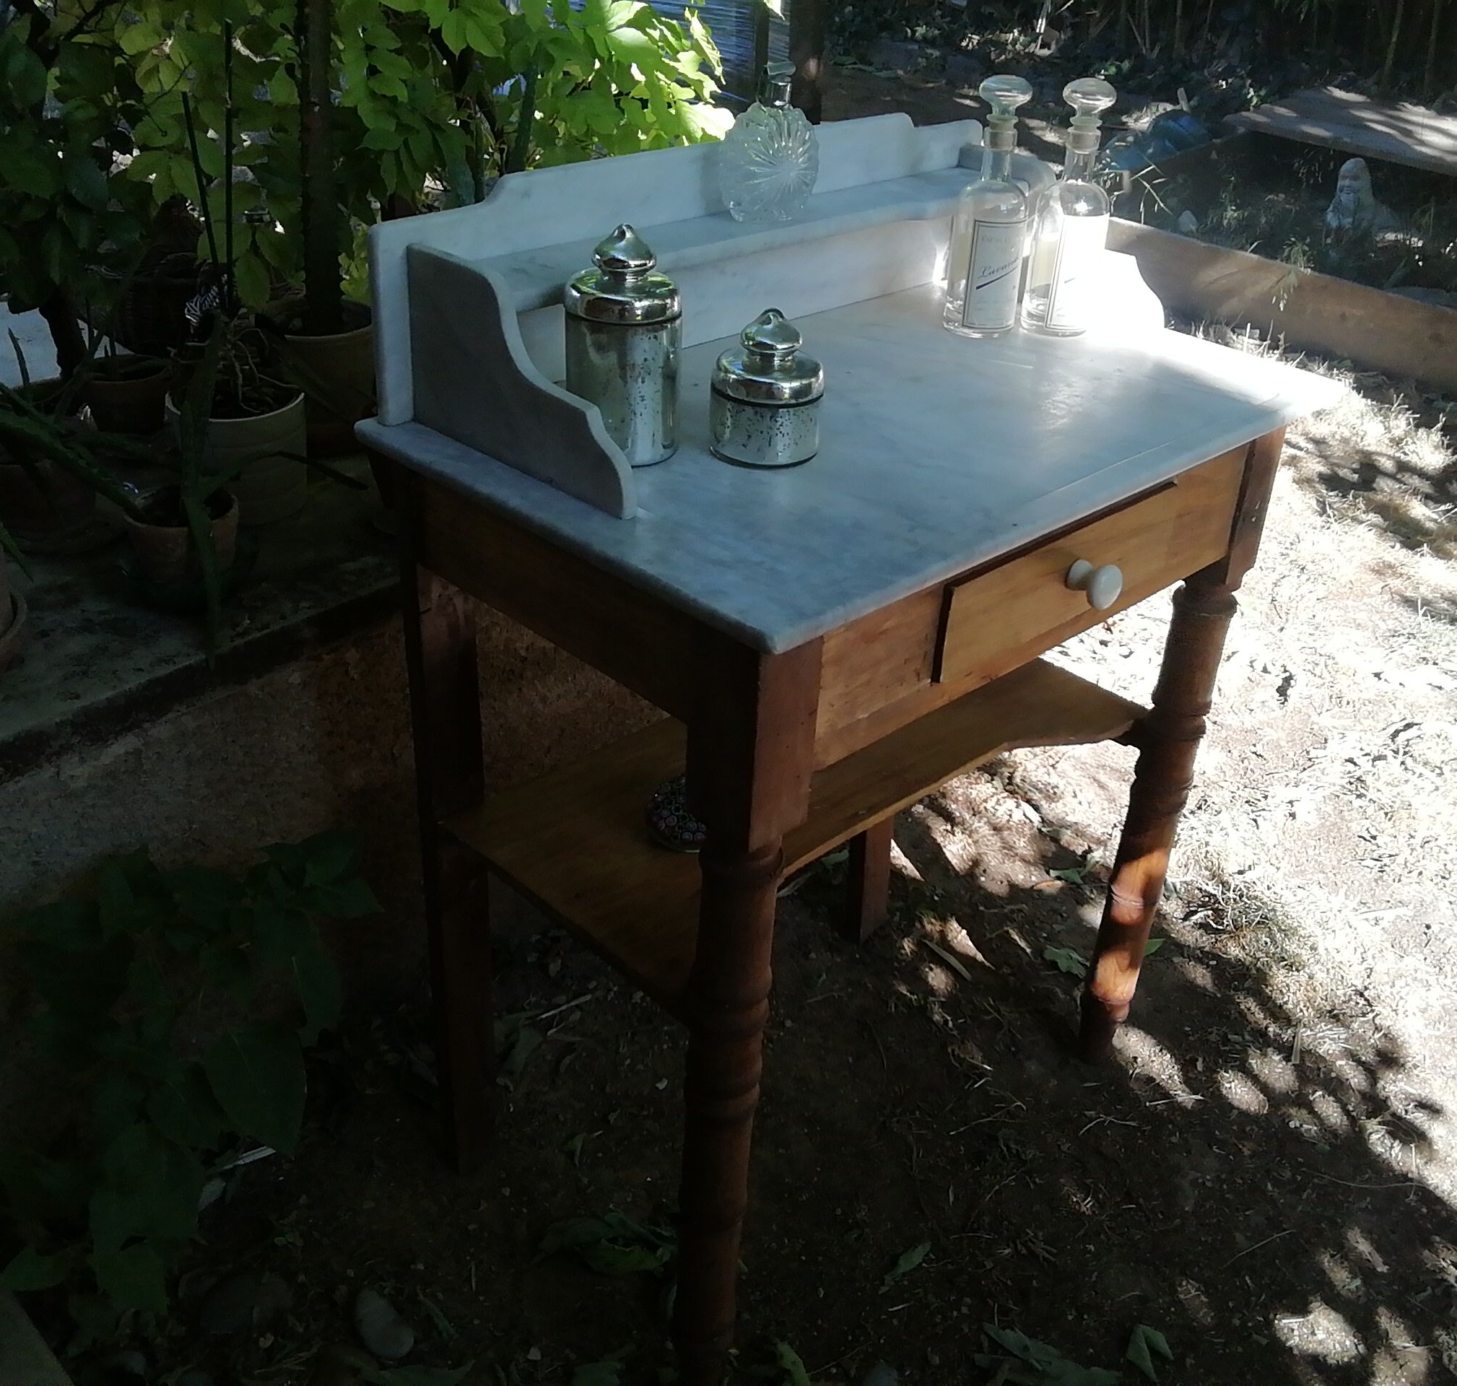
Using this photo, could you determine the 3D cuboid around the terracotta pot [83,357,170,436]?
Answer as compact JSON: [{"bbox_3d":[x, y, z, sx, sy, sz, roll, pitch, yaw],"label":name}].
[{"bbox_3d":[-0.690,-0.339,1.714,0.092,0.068,0.092,2,32,-1],"label":"terracotta pot"}]

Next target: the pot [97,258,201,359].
[{"bbox_3d":[-0.740,-0.494,1.928,0.117,0.102,0.117,2,32,-1],"label":"pot"}]

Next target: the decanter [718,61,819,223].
[{"bbox_3d":[0.038,-0.463,1.254,0.079,0.121,0.068,-25,42,-38],"label":"decanter"}]

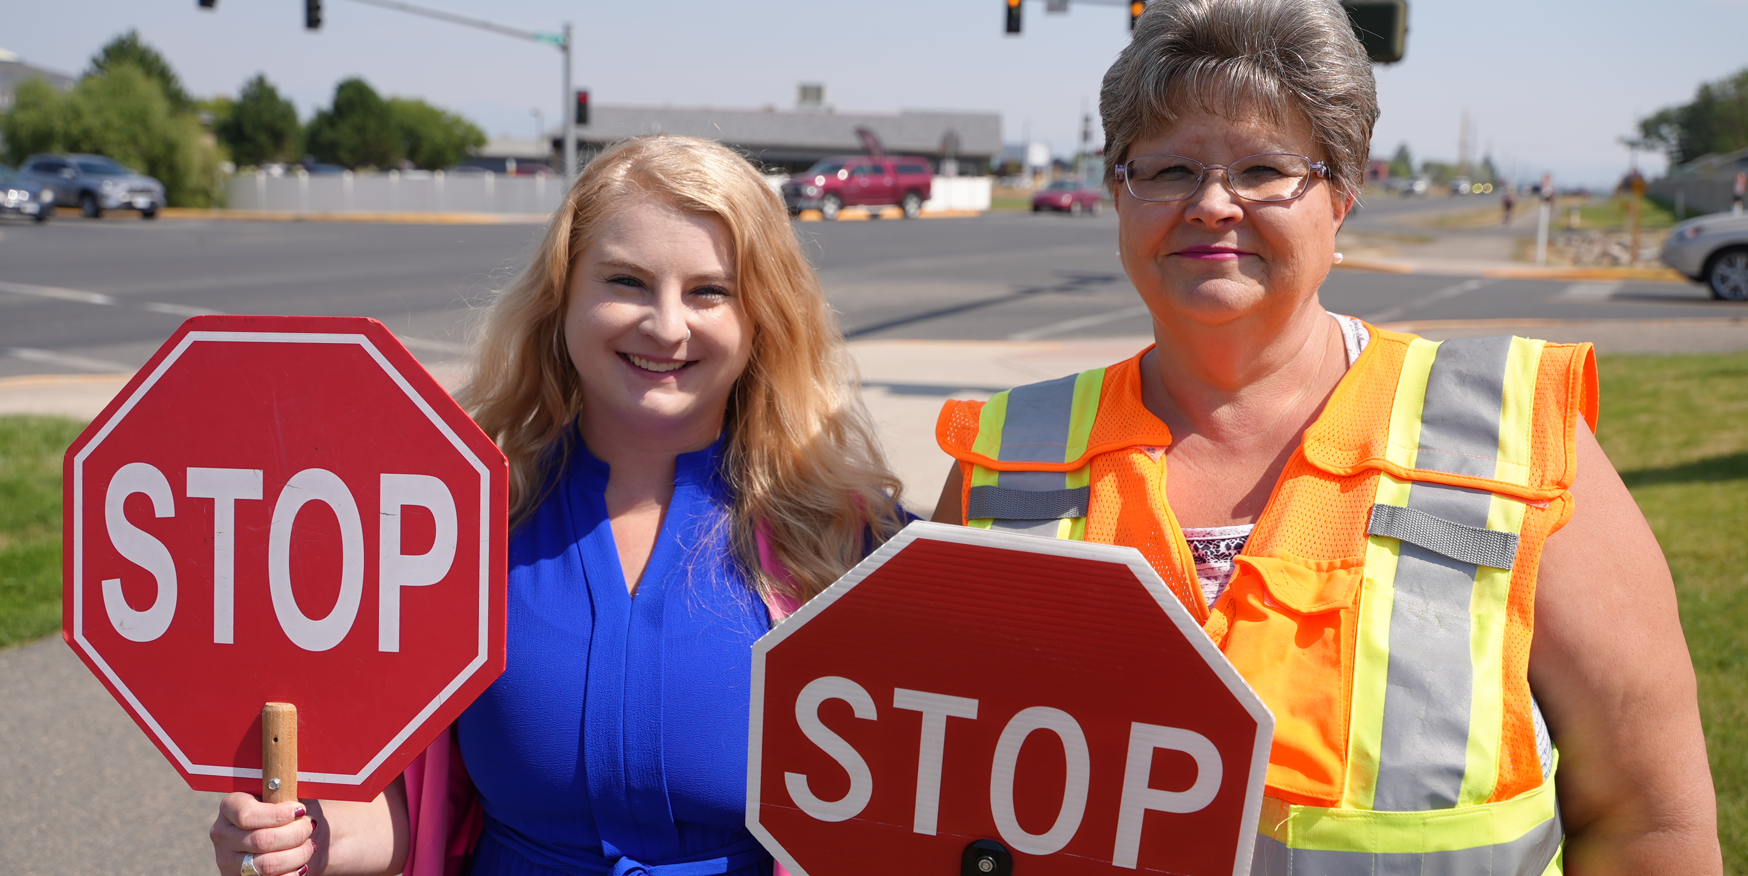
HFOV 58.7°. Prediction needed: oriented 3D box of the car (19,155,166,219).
[{"bbox_3d":[-21.371,-6.886,42.430,4.600,1.700,1.870,7,11,32],"label":"car"}]

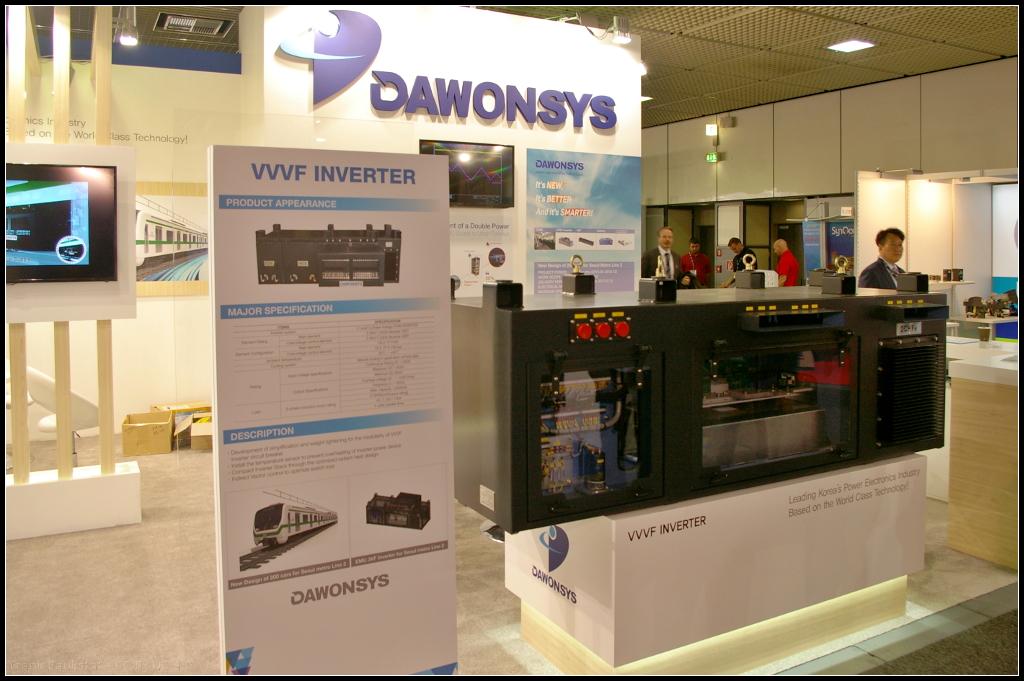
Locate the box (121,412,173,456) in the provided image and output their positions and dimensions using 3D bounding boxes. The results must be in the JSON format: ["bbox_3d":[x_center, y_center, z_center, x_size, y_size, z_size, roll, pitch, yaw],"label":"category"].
[{"bbox_3d":[-2.884,0.741,6.100,0.340,0.250,0.380,-2,5,-22],"label":"box"}]

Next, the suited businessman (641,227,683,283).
[{"bbox_3d":[1.528,-0.252,7.778,0.520,1.790,0.320,-2,5,-14],"label":"suited businessman"}]

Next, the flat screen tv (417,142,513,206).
[{"bbox_3d":[-0.406,-1.498,6.961,0.944,0.577,0.070,-3,6,-28],"label":"flat screen tv"}]

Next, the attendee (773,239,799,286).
[{"bbox_3d":[3.778,-0.522,10.627,0.350,1.751,0.480,0,5,9],"label":"attendee"}]

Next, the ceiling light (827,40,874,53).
[{"bbox_3d":[4.340,-3.776,9.810,0.430,0.060,0.430,-3,6,-28],"label":"ceiling light"}]

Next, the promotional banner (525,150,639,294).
[{"bbox_3d":[0.738,-1.056,7.640,1.342,1.600,0.030,-3,6,-28],"label":"promotional banner"}]

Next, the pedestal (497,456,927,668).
[{"bbox_3d":[0.879,0.846,3.196,1.650,0.690,0.700,-3,6,-28],"label":"pedestal"}]

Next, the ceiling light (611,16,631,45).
[{"bbox_3d":[0.991,-2.807,6.948,0.150,0.210,0.170,-3,6,-28],"label":"ceiling light"}]

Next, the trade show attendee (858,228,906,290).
[{"bbox_3d":[2.629,0.074,5.475,0.500,1.730,0.310,-2,5,-20],"label":"trade show attendee"}]

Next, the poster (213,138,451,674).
[{"bbox_3d":[-0.562,0.329,2.551,0.780,1.900,0.080,-3,6,-26],"label":"poster"}]

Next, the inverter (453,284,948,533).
[{"bbox_3d":[0.757,0.152,3.130,2.140,0.710,0.760,-3,6,-29],"label":"inverter"}]

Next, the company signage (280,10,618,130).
[{"bbox_3d":[-0.401,-2.419,6.958,3.337,0.799,0.070,-3,6,-28],"label":"company signage"}]

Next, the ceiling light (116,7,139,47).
[{"bbox_3d":[-2.702,-2.203,5.400,0.150,0.260,0.160,-3,5,-24],"label":"ceiling light"}]

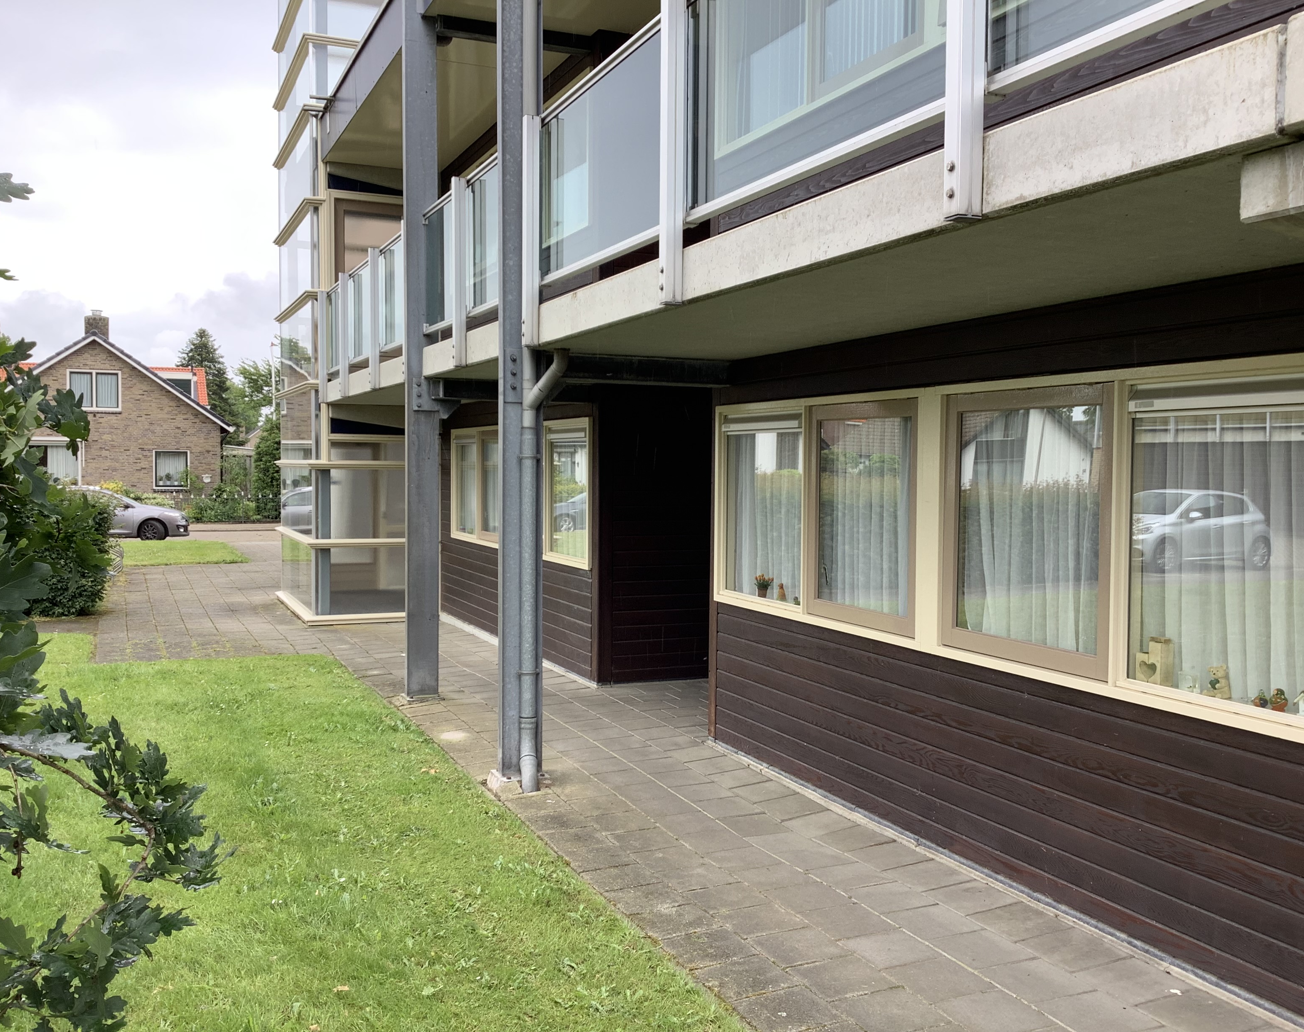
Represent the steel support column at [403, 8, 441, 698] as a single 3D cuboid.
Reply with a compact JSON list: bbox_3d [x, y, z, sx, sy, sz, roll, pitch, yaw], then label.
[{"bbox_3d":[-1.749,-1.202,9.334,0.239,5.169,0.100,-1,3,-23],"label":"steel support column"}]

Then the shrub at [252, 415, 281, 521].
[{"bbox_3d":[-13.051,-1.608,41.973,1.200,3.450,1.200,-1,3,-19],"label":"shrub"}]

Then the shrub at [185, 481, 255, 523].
[{"bbox_3d":[-14.530,-0.516,41.520,2.300,1.400,1.200,-1,3,-19],"label":"shrub"}]

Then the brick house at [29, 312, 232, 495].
[{"bbox_3d":[-20.617,-3.693,46.544,9.000,7.250,9.000,-1,3,-19],"label":"brick house"}]

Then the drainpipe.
[{"bbox_3d":[-0.599,0.300,6.978,0.279,2.484,0.130,-1,3,-23],"label":"drainpipe"}]

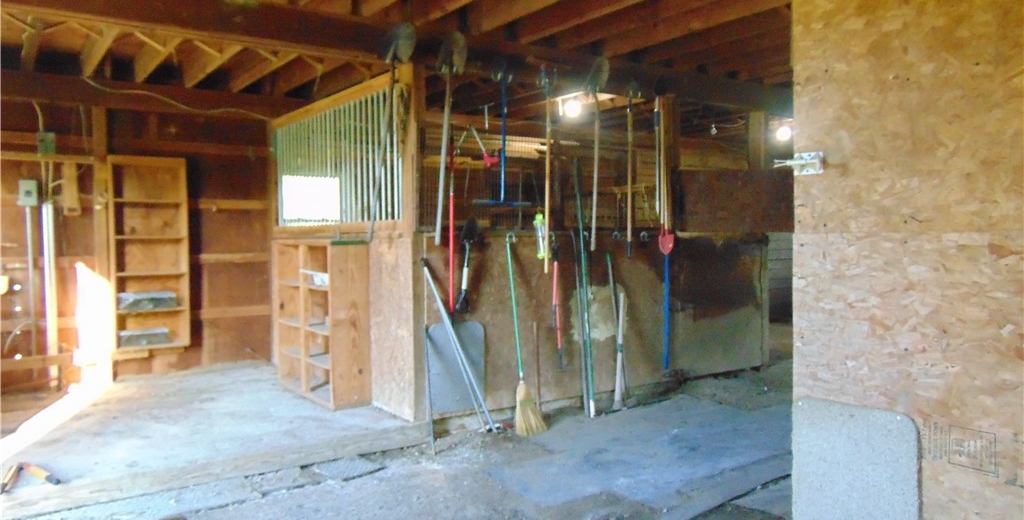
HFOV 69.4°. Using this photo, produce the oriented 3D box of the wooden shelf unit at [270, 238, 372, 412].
[{"bbox_3d":[-1.486,0.443,5.687,0.290,1.178,1.250,-2,2,-35],"label":"wooden shelf unit"}]

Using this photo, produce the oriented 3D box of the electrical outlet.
[{"bbox_3d":[-3.812,-0.522,5.832,0.116,0.201,0.080,-2,2,-35],"label":"electrical outlet"}]

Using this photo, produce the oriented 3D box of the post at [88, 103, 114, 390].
[{"bbox_3d":[-3.437,-0.114,6.206,0.100,2.304,0.100,-2,2,-35],"label":"post"}]

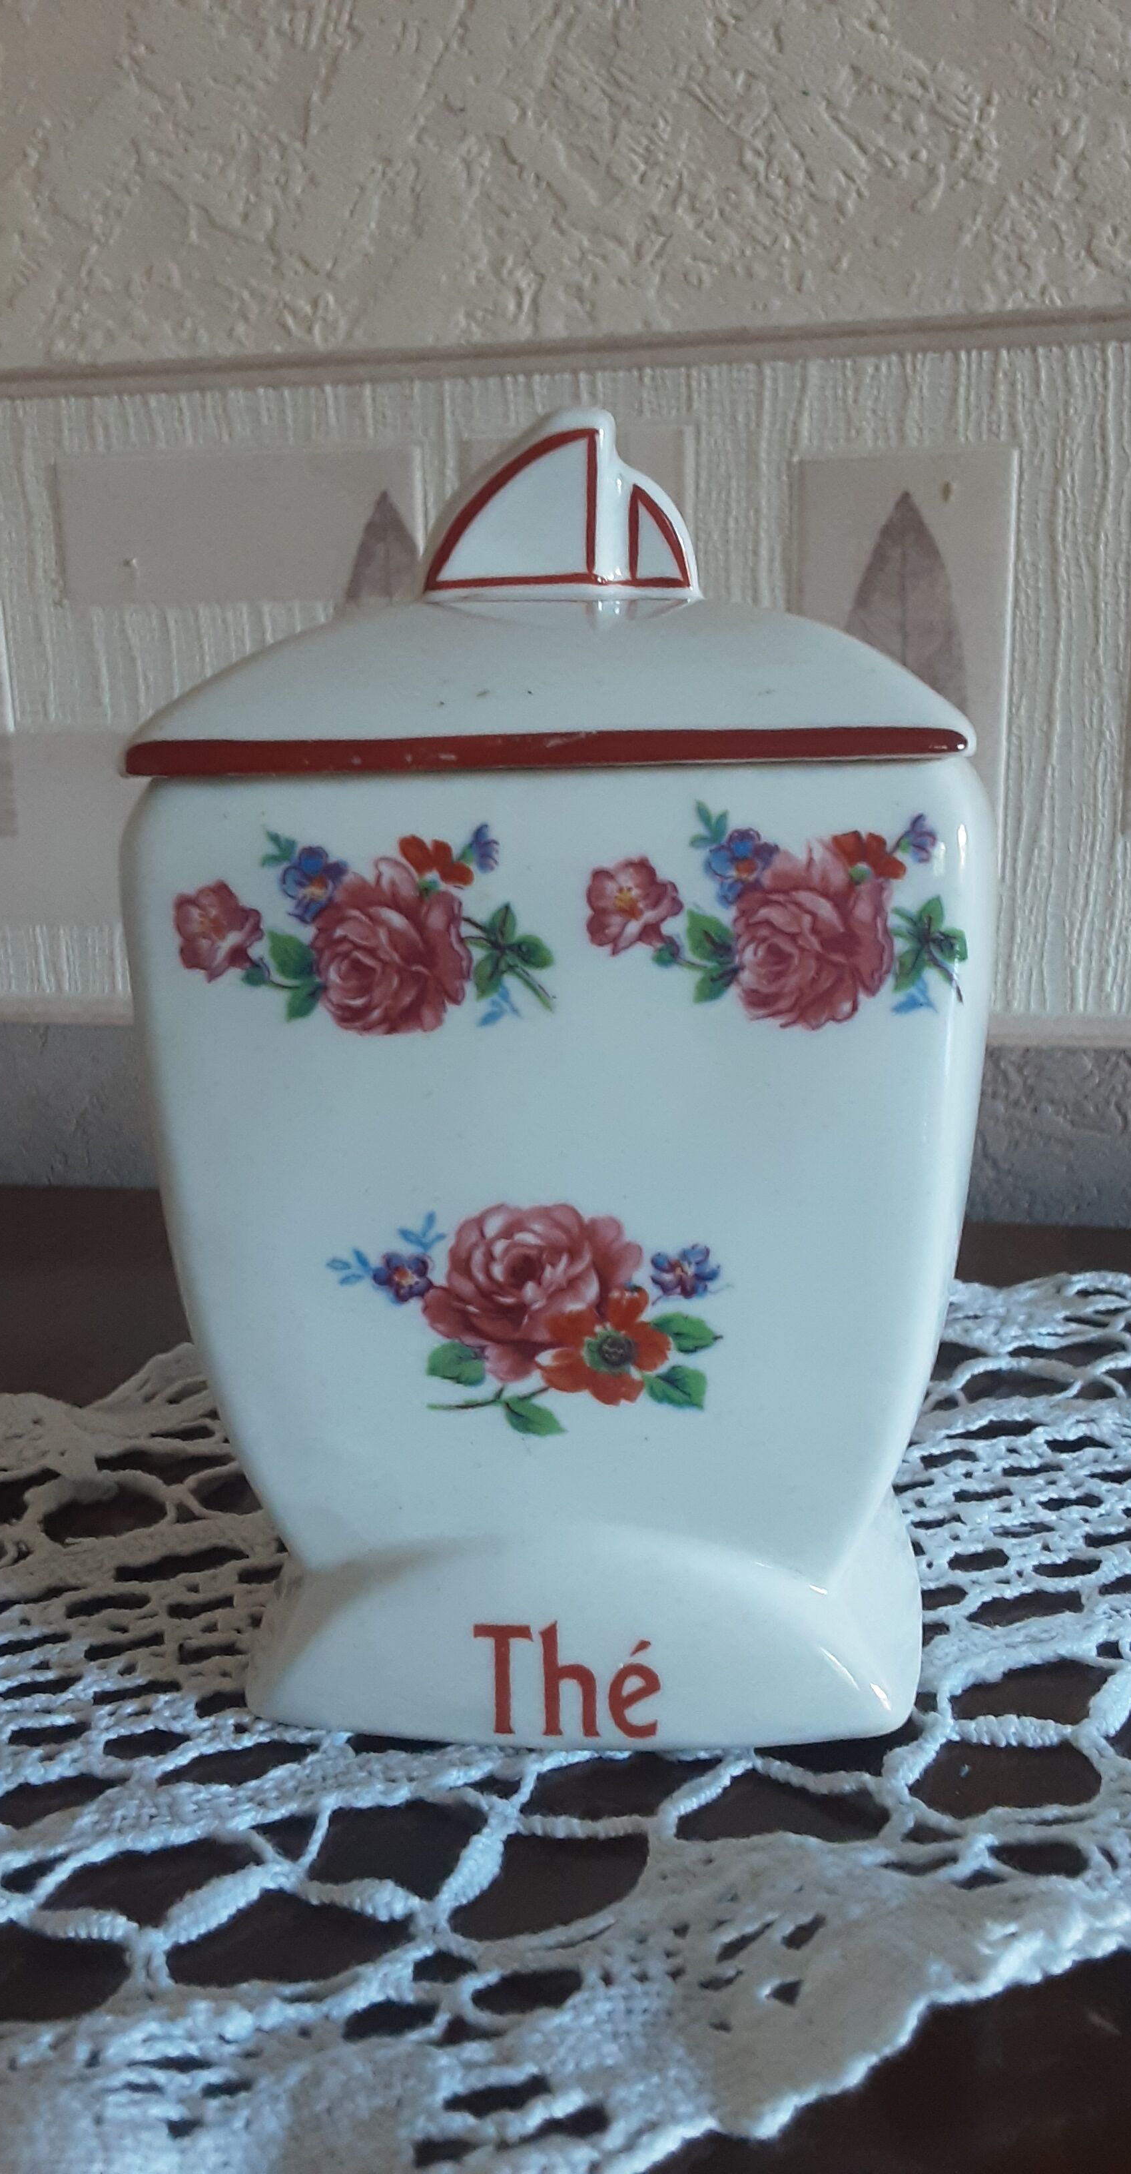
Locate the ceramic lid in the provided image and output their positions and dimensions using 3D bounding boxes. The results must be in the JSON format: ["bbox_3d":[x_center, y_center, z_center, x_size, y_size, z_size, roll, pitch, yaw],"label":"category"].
[{"bbox_3d":[-0.003,-0.082,0.289,0.124,0.057,0.084,0,11,3],"label":"ceramic lid"}]

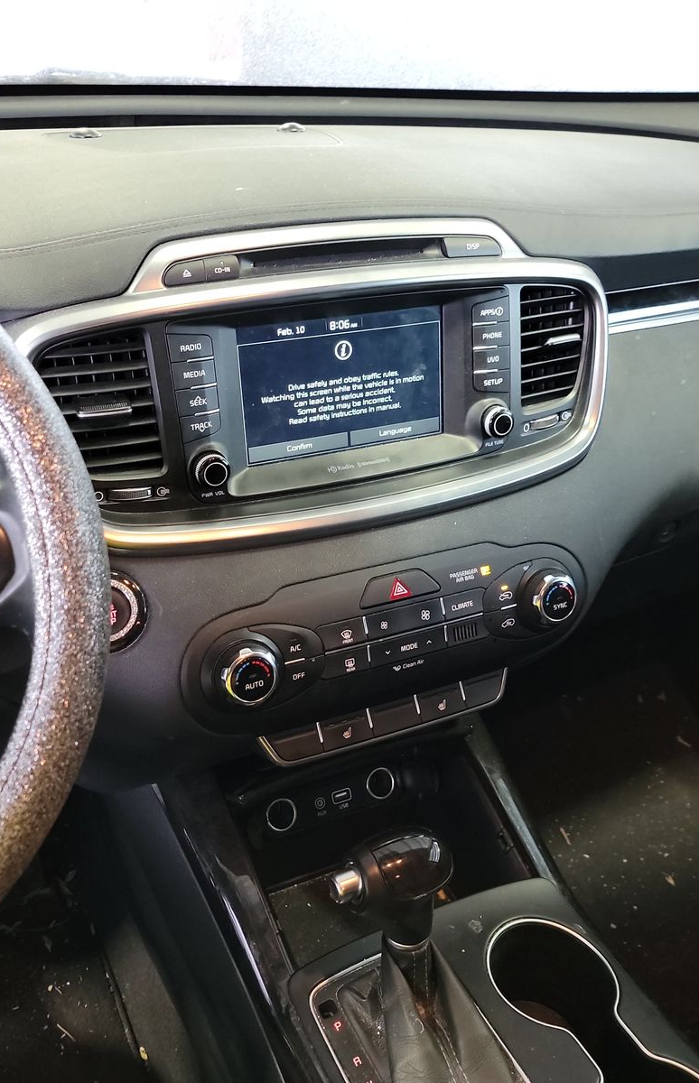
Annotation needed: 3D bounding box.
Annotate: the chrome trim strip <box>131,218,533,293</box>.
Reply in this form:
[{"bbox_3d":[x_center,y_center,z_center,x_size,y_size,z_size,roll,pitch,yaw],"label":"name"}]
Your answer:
[{"bbox_3d":[-0.007,-0.192,0.658,0.297,0.036,0.032,-12,17,-24],"label":"chrome trim strip"}]

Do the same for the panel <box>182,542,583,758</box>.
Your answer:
[{"bbox_3d":[0.035,0.077,0.688,0.310,0.140,0.050,-12,17,-24],"label":"panel"}]

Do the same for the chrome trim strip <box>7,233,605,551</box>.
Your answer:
[{"bbox_3d":[0.001,-0.092,0.685,0.440,0.180,0.045,-12,21,-24],"label":"chrome trim strip"}]

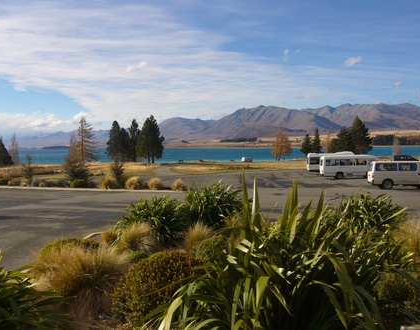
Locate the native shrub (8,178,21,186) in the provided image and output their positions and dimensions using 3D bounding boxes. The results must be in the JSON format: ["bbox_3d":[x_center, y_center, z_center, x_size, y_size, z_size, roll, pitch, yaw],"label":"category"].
[{"bbox_3d":[-15.795,1.416,36.000,1.000,0.620,0.950,-1,2,0],"label":"native shrub"}]

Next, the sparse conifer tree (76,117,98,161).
[{"bbox_3d":[-33.592,-6.855,122.000,6.200,12.800,6.200,-1,2,0],"label":"sparse conifer tree"}]

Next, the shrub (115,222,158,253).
[{"bbox_3d":[-1.744,1.732,10.700,1.000,0.700,0.950,-1,2,0],"label":"shrub"}]

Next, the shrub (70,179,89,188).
[{"bbox_3d":[-9.914,1.443,33.800,1.320,0.750,1.250,-1,2,0],"label":"shrub"}]

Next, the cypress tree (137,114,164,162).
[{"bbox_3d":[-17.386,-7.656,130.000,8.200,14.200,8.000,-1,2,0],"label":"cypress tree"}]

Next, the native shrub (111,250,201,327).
[{"bbox_3d":[-0.734,1.652,6.100,1.200,0.920,1.150,-1,2,0],"label":"native shrub"}]

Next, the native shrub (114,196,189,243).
[{"bbox_3d":[-1.499,1.434,11.600,1.800,1.200,1.700,-1,2,0],"label":"native shrub"}]

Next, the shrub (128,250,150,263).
[{"bbox_3d":[-1.385,1.840,8.800,0.450,0.340,0.450,-1,2,0],"label":"shrub"}]

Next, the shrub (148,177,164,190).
[{"bbox_3d":[-3.848,1.331,32.000,1.150,1.000,1.100,-1,2,0],"label":"shrub"}]

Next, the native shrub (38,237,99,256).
[{"bbox_3d":[-2.905,1.747,9.200,1.250,0.580,1.100,-1,2,0],"label":"native shrub"}]

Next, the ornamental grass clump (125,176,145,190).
[{"bbox_3d":[-5.515,1.337,32.500,1.400,1.050,1.300,-1,2,0],"label":"ornamental grass clump"}]

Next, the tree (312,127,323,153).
[{"bbox_3d":[33.828,-7.080,140.000,3.300,10.000,3.300,-1,2,0],"label":"tree"}]

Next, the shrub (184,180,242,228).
[{"bbox_3d":[0.108,1.247,13.700,1.750,1.450,1.650,-1,2,0],"label":"shrub"}]

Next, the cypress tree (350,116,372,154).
[{"bbox_3d":[47.674,-8.654,140.000,7.000,13.000,7.000,-1,2,0],"label":"cypress tree"}]

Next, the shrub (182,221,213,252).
[{"bbox_3d":[-0.279,1.724,10.800,0.780,0.740,0.760,-1,2,0],"label":"shrub"}]

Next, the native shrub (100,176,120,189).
[{"bbox_3d":[-7.425,1.321,33.200,1.450,0.950,1.350,-1,2,0],"label":"native shrub"}]

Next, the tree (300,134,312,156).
[{"bbox_3d":[30.366,-5.664,140.000,3.900,7.900,3.900,-1,2,0],"label":"tree"}]

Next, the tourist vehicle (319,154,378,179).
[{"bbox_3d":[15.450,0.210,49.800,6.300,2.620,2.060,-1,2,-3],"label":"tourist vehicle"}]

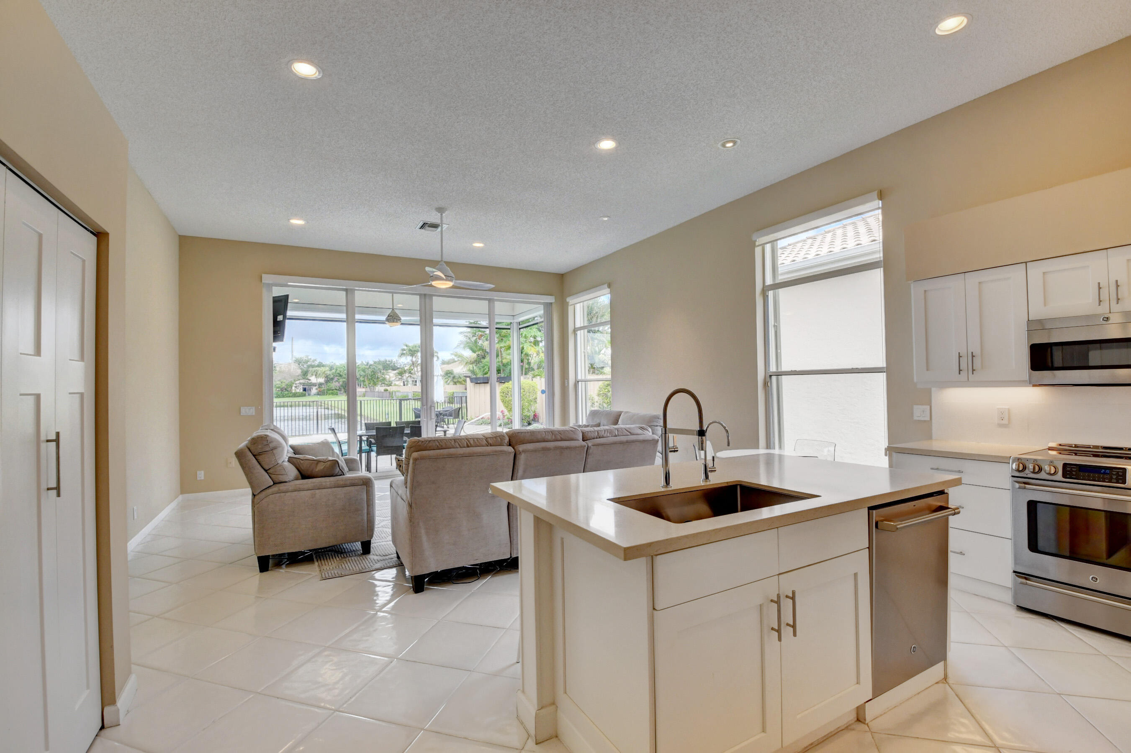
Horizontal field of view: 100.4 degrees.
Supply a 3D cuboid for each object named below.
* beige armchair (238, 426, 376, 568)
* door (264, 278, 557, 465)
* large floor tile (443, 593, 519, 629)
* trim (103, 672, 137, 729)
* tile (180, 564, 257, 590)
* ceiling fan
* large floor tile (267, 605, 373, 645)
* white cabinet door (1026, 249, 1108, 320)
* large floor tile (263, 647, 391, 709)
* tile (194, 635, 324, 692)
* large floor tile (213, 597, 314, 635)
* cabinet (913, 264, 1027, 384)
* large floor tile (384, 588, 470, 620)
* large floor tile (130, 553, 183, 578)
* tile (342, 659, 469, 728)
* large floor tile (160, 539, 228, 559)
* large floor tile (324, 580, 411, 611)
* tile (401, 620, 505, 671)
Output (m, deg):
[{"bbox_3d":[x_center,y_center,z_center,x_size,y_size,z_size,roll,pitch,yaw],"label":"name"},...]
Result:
[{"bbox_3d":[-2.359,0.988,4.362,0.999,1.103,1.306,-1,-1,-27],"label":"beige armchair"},{"bbox_3d":[-2.265,0.098,7.868,4.657,3.031,0.130,-1,-1,-27],"label":"door"},{"bbox_3d":[-0.487,1.485,2.991,0.442,0.012,0.425,-1,-1,16],"label":"large floor tile"},{"bbox_3d":[-1.994,1.444,2.115,0.050,0.088,0.290,0,-1,-32],"label":"trim"},{"bbox_3d":[-2.606,1.534,3.604,0.442,0.012,0.425,-1,-1,16],"label":"tile"},{"bbox_3d":[-1.522,-1.607,5.790,1.250,0.980,1.220,-1,-1,0],"label":"ceiling fan"},{"bbox_3d":[-1.455,1.488,2.824,0.437,0.010,0.412,-2,-1,17],"label":"large floor tile"},{"bbox_3d":[3.122,-0.559,2.938,0.025,0.378,0.362,-1,-1,-30],"label":"white cabinet door"},{"bbox_3d":[-1.149,1.470,2.310,0.437,0.010,0.412,-2,-1,17],"label":"large floor tile"},{"bbox_3d":[-1.581,1.493,2.455,0.442,0.012,0.425,-1,-1,16],"label":"tile"},{"bbox_3d":[-1.878,1.502,2.953,0.437,0.010,0.412,-2,-1,17],"label":"large floor tile"},{"bbox_3d":[2.912,-0.329,3.342,0.340,0.772,0.638,-1,-1,-27],"label":"cabinet"},{"bbox_3d":[-0.917,1.495,3.116,0.442,0.012,0.425,-1,-1,16],"label":"large floor tile"},{"bbox_3d":[-3.433,1.554,3.844,0.442,0.012,0.425,-1,-1,16],"label":"large floor tile"},{"bbox_3d":[-0.734,1.474,2.204,0.442,0.012,0.425,-1,-1,16],"label":"tile"},{"bbox_3d":[-3.337,1.566,4.250,0.437,0.010,0.412,-2,-1,17],"label":"large floor tile"},{"bbox_3d":[-1.330,1.494,3.207,0.437,0.010,0.412,-2,-1,17],"label":"large floor tile"},{"bbox_3d":[-0.611,1.479,2.596,0.442,0.012,0.425,-1,-1,16],"label":"tile"}]

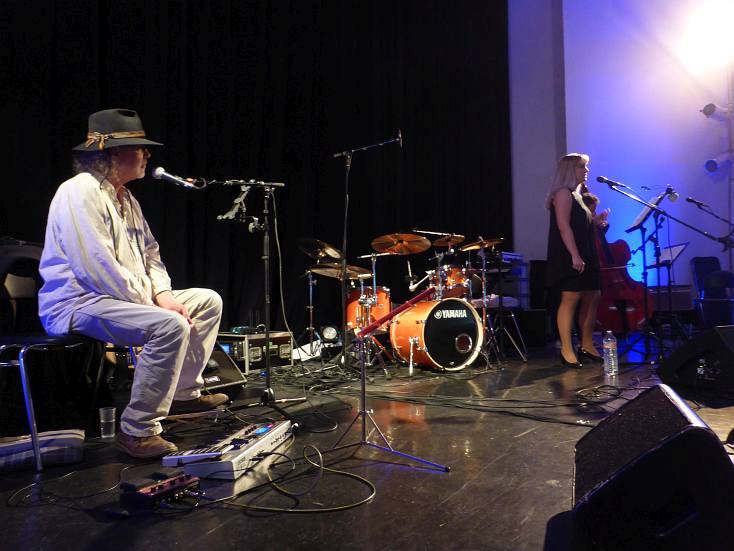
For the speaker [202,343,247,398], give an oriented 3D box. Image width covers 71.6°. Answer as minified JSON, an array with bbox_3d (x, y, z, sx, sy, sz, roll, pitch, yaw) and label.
[{"bbox_3d":[-1.094,0.535,3.137,0.440,0.360,0.520,-2,-3,28],"label":"speaker"}]

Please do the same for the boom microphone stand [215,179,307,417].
[{"bbox_3d":[-0.462,0.103,2.508,0.540,1.150,0.700,-3,-4,41],"label":"boom microphone stand"}]

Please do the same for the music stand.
[{"bbox_3d":[3.653,0.197,6.146,0.450,1.220,0.500,1,-3,-25],"label":"music stand"}]

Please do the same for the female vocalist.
[{"bbox_3d":[1.763,-0.138,4.312,0.420,1.760,0.500,-2,-3,25],"label":"female vocalist"}]

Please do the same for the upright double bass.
[{"bbox_3d":[2.849,-0.081,6.011,0.660,1.800,0.420,-14,-11,26],"label":"upright double bass"}]

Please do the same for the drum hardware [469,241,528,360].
[{"bbox_3d":[1.133,0.231,4.323,0.550,1.040,0.550,1,-4,-30],"label":"drum hardware"}]

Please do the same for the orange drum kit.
[{"bbox_3d":[0.252,0.196,4.426,1.500,1.150,1.400,1,-4,-30],"label":"orange drum kit"}]

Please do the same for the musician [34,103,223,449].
[{"bbox_3d":[-1.050,-0.022,2.175,0.720,1.370,0.700,-1,-3,0],"label":"musician"}]

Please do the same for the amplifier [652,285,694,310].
[{"bbox_3d":[4.104,0.308,6.841,0.580,0.360,0.280,-1,-3,6],"label":"amplifier"}]

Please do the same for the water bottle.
[{"bbox_3d":[1.761,0.552,3.698,0.090,0.316,0.090,-1,-3,0],"label":"water bottle"}]

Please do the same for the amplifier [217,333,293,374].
[{"bbox_3d":[-1.013,0.627,4.233,0.540,0.290,0.610,-2,-3,25],"label":"amplifier"}]

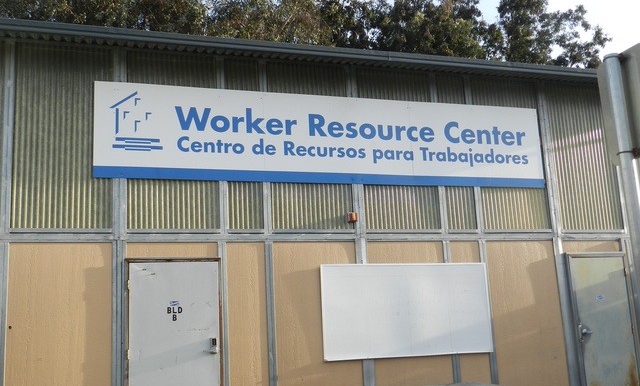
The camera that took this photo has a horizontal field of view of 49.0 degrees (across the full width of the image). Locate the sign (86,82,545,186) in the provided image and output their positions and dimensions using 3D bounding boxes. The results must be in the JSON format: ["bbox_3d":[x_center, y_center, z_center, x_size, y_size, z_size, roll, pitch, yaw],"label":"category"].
[{"bbox_3d":[0.257,-0.724,9.582,6.350,1.230,0.040,1,-12,-17],"label":"sign"}]

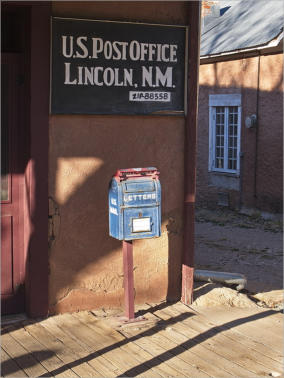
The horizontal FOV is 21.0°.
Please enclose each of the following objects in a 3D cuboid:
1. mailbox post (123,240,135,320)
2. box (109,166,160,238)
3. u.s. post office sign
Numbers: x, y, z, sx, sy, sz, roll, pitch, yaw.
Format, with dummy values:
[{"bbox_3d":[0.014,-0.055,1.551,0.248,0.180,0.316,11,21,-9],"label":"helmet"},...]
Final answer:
[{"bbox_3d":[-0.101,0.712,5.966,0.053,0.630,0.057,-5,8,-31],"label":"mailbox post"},{"bbox_3d":[-0.053,0.104,5.790,0.340,0.520,0.200,-4,8,-24],"label":"box"},{"bbox_3d":[-0.159,-0.949,6.034,1.180,0.720,0.035,-2,8,-27],"label":"u.s. post office sign"}]

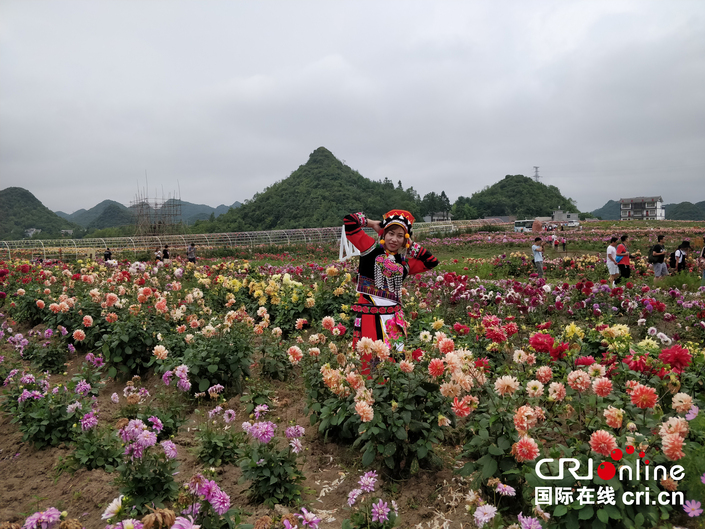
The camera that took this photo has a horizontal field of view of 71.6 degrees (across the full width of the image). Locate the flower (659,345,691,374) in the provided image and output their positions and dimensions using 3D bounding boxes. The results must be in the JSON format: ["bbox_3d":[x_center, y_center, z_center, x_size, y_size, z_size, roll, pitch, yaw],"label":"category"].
[{"bbox_3d":[1.982,0.583,3.000,0.209,0.184,0.156,3,5,34],"label":"flower"}]

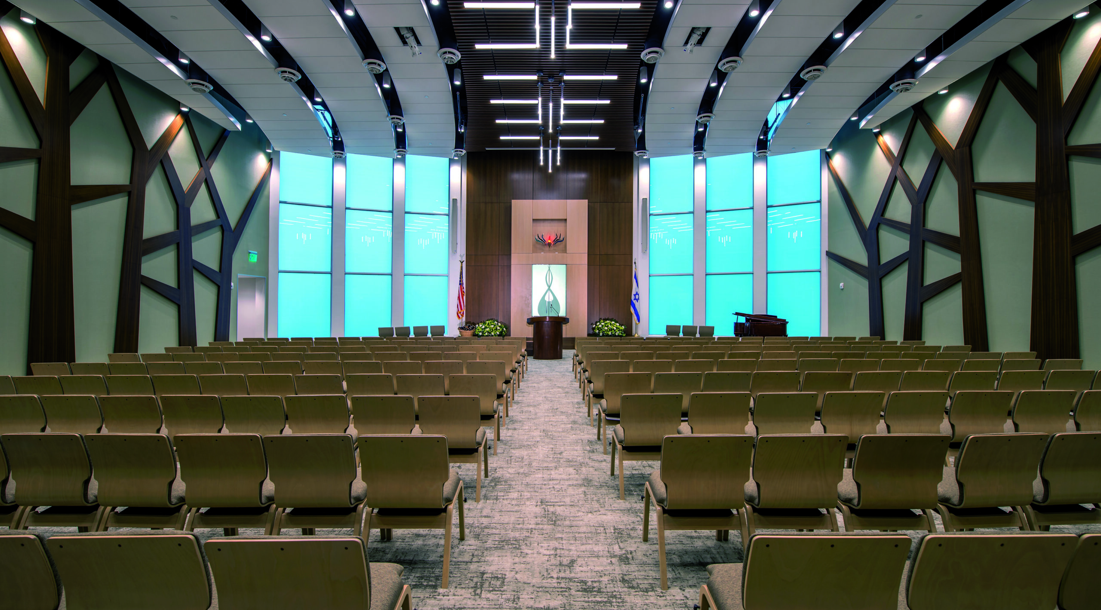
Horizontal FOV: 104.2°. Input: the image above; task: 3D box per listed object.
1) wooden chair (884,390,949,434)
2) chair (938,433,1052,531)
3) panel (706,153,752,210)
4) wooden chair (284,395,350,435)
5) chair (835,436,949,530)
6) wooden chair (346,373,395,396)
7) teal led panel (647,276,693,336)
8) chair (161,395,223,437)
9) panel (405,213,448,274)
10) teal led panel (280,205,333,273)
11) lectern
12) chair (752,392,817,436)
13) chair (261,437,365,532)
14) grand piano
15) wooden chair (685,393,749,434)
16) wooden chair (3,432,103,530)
[{"bbox_3d":[2.917,1.109,3.636,0.500,0.830,0.550,0,0,-2],"label":"wooden chair"},{"bbox_3d":[2.402,1.108,2.522,0.500,0.830,0.550,0,0,-5],"label":"chair"},{"bbox_3d":[6.980,-4.771,16.695,1.685,2.100,0.060,0,0,23],"label":"panel"},{"bbox_3d":[-1.865,1.115,3.615,0.505,0.825,0.545,0,0,-2],"label":"wooden chair"},{"bbox_3d":[1.880,1.123,2.550,0.515,0.835,0.550,0,0,-2],"label":"chair"},{"bbox_3d":[-1.846,1.110,4.596,0.500,0.830,0.550,0,0,1],"label":"wooden chair"},{"bbox_3d":[4.345,0.010,15.451,1.520,2.154,0.081,0,0,16],"label":"teal led panel"},{"bbox_3d":[-2.808,1.109,3.585,0.500,0.830,0.550,0,0,3],"label":"chair"},{"bbox_3d":[-4.360,-2.155,15.125,1.470,2.100,0.060,0,0,-14],"label":"panel"},{"bbox_3d":[-7.840,-2.155,13.780,1.470,2.150,0.080,0,0,-30],"label":"teal led panel"},{"bbox_3d":[-0.061,0.932,12.250,1.210,1.200,0.750,0,0,0],"label":"lectern"},{"bbox_3d":[1.896,1.115,3.659,0.498,0.830,0.533,0,0,0],"label":"chair"},{"bbox_3d":[-1.305,1.123,2.560,0.515,0.835,0.550,0,0,0],"label":"chair"},{"bbox_3d":[6.537,0.886,13.287,1.510,1.288,1.611,0,0,26],"label":"grand piano"},{"bbox_3d":[1.375,1.115,3.690,0.505,0.825,0.545,0,0,-3],"label":"wooden chair"},{"bbox_3d":[-2.700,1.123,2.550,0.515,0.835,0.550,0,0,3],"label":"wooden chair"}]

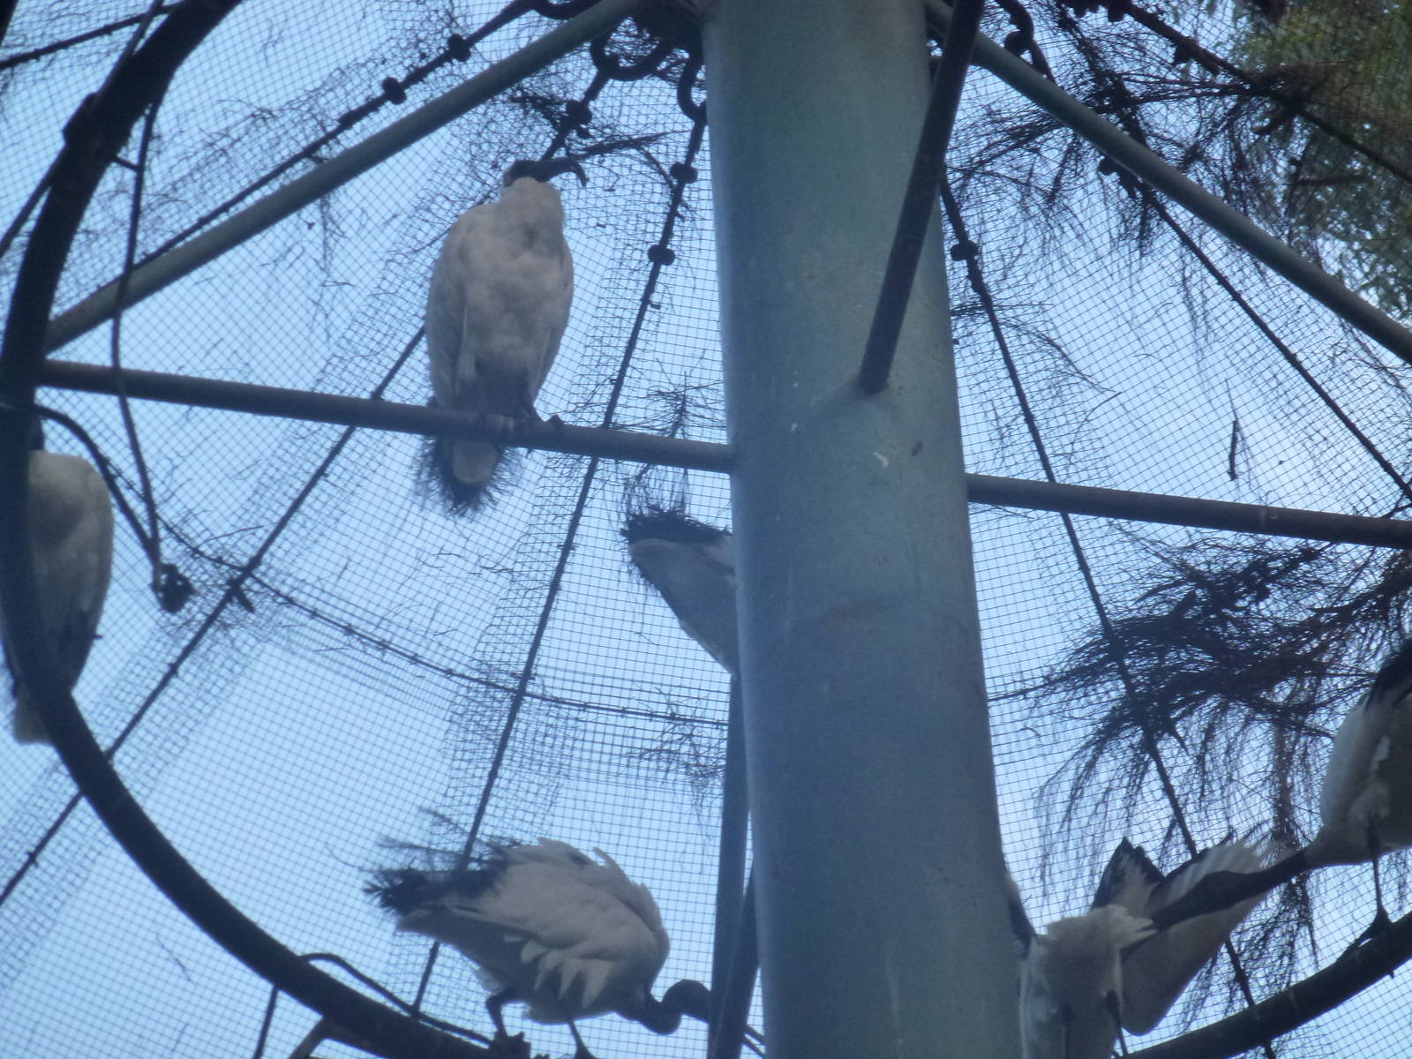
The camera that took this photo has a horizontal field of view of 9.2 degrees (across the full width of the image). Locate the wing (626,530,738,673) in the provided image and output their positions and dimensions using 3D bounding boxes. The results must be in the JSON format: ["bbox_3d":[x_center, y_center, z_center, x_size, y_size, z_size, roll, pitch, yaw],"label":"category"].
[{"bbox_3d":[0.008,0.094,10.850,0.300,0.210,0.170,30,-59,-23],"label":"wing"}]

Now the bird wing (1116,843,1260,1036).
[{"bbox_3d":[0.612,0.517,11.050,0.200,0.270,0.130,10,-55,-10],"label":"bird wing"}]

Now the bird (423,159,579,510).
[{"bbox_3d":[-0.246,-0.237,10.620,0.190,0.390,0.310,11,-53,-11],"label":"bird"}]

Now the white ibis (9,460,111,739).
[{"bbox_3d":[-0.812,0.057,10.850,0.180,0.370,0.310,13,-54,-12],"label":"white ibis"}]

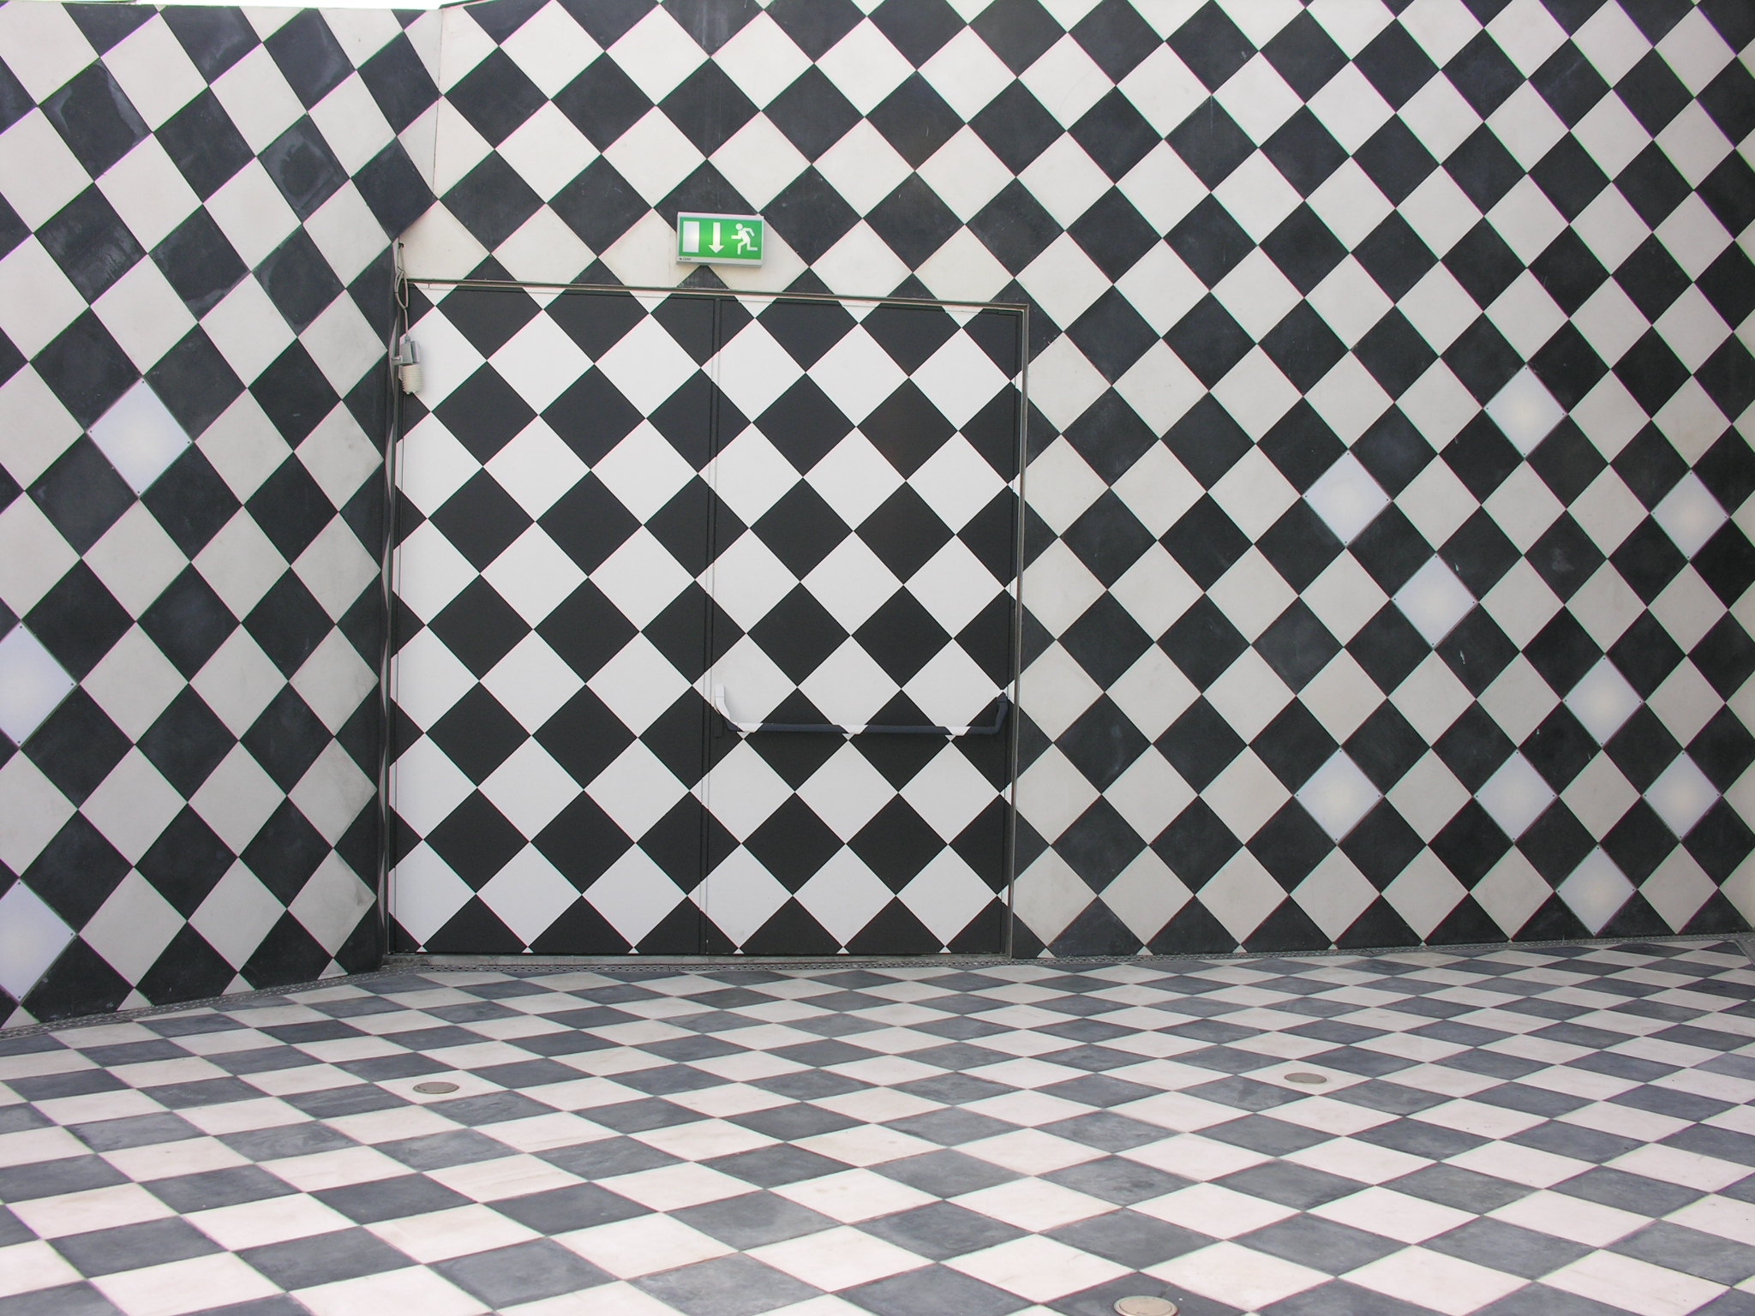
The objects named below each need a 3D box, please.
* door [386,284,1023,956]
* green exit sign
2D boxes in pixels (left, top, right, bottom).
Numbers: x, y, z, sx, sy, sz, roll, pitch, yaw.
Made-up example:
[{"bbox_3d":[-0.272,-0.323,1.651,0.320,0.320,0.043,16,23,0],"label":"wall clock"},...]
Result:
[{"bbox_3d":[-0.667,-0.131,7.093,2.530,2.680,0.100,1,1,-8],"label":"door"},{"bbox_3d":[-0.619,-1.653,7.009,0.336,0.200,0.060,1,1,-8],"label":"green exit sign"}]

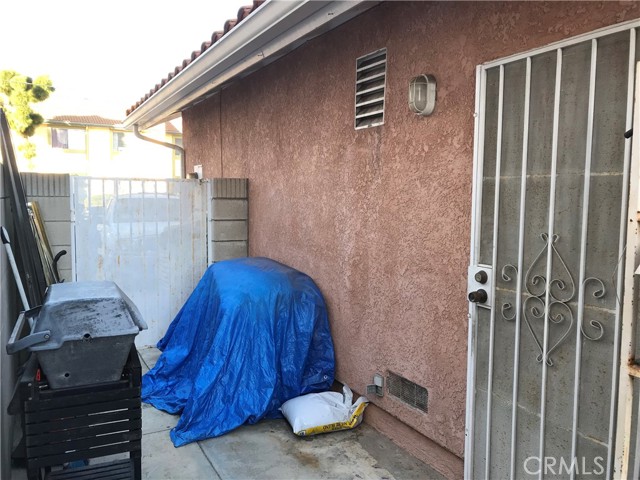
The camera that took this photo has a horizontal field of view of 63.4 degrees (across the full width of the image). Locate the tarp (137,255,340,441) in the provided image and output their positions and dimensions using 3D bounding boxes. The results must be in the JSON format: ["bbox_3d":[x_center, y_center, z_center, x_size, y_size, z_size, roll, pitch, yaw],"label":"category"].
[{"bbox_3d":[-0.725,0.610,3.826,1.160,0.920,1.650,-2,6,-29],"label":"tarp"}]

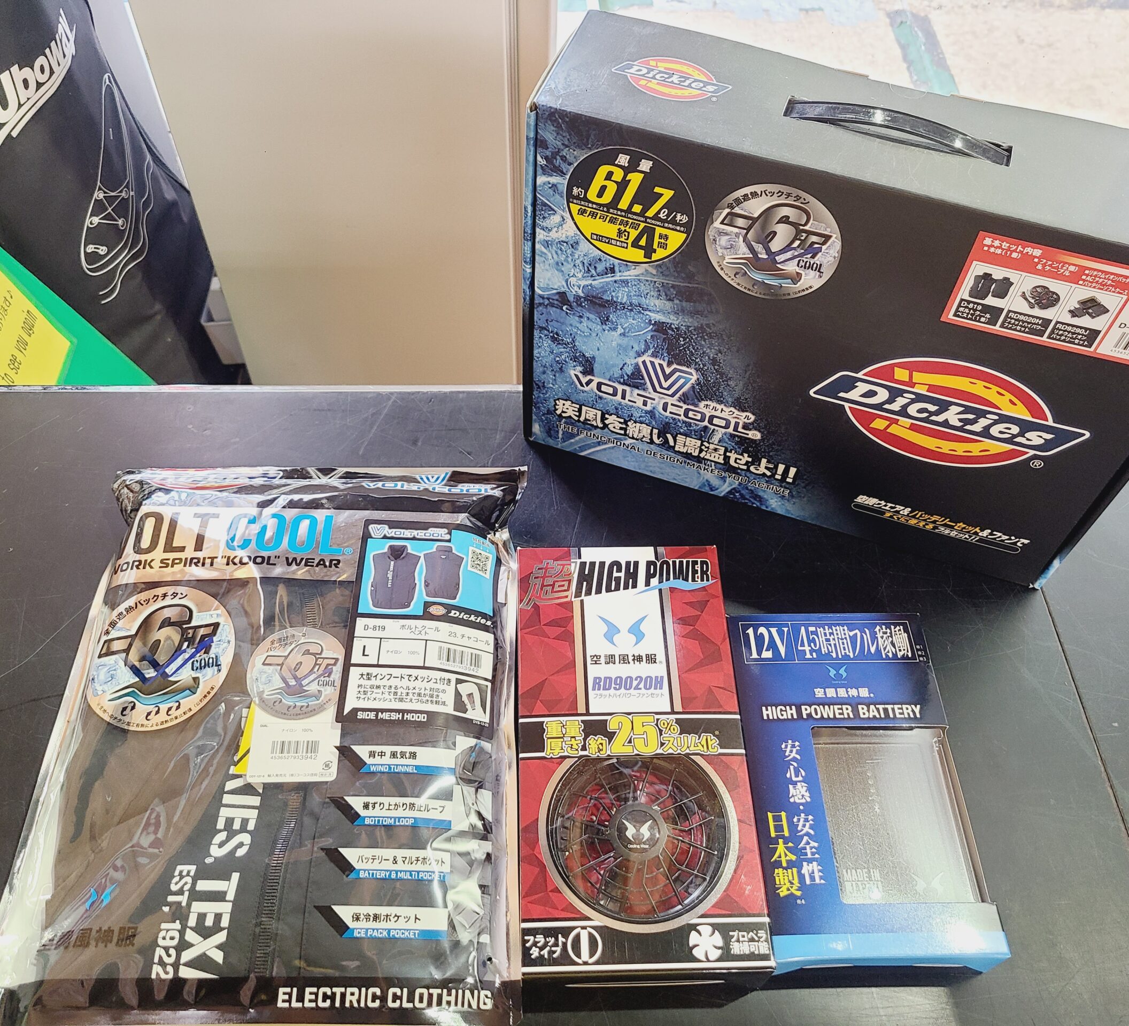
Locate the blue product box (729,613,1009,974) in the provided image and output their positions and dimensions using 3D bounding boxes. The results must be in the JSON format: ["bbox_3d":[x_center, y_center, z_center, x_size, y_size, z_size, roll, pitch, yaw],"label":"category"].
[{"bbox_3d":[0.170,0.163,0.621,0.126,0.041,0.210,0,54,-2],"label":"blue product box"}]

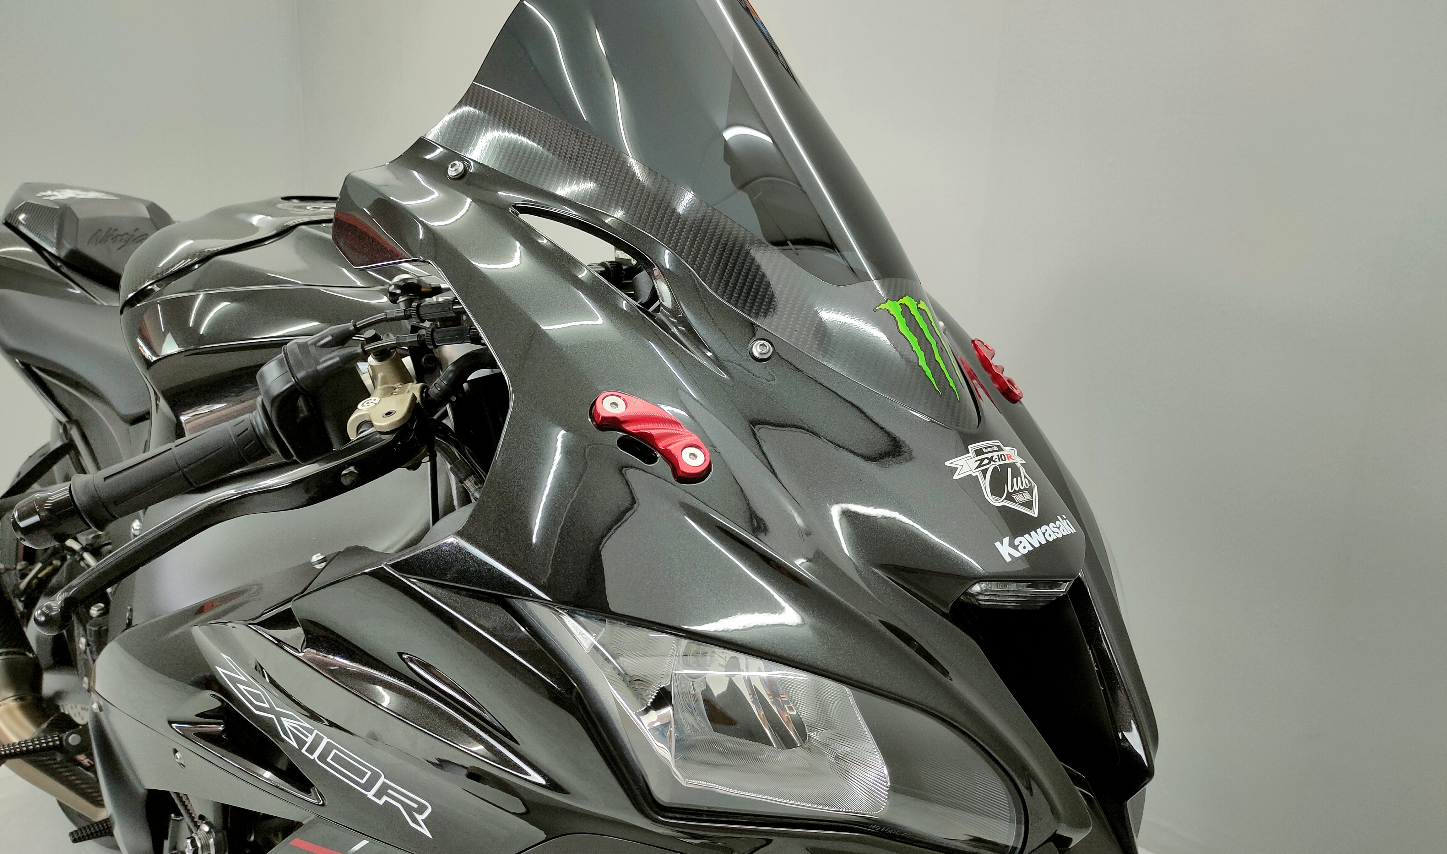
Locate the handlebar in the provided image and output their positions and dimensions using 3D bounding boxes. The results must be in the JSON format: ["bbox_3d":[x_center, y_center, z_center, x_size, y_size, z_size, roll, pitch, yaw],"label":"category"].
[{"bbox_3d":[-0.382,0.035,0.885,0.170,0.041,0.041,-23,16,-12],"label":"handlebar"}]

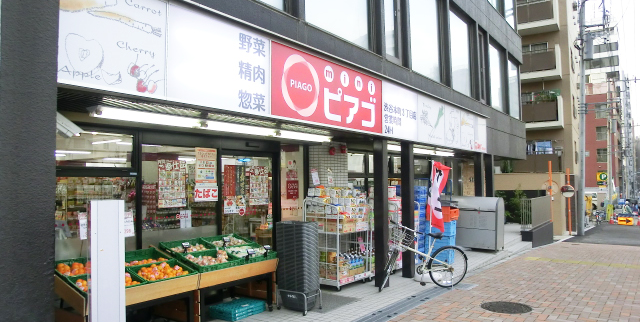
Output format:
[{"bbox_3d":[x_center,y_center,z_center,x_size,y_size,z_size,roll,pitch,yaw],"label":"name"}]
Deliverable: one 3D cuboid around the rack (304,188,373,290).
[{"bbox_3d":[0.298,1.307,7.575,0.680,1.520,0.920,-4,-4,37],"label":"rack"}]

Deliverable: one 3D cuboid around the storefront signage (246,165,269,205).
[{"bbox_3d":[-0.943,0.384,6.871,0.020,0.590,0.410,-4,-4,37],"label":"storefront signage"}]

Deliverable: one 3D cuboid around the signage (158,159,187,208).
[{"bbox_3d":[-1.946,0.305,5.869,0.020,0.623,0.430,-4,-4,36],"label":"signage"}]

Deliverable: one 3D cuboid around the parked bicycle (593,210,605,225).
[{"bbox_3d":[17.889,3.623,28.500,0.600,1.050,1.700,-4,-4,36],"label":"parked bicycle"}]

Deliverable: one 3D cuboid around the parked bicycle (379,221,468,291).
[{"bbox_3d":[1.548,1.474,6.878,1.580,1.040,0.580,-1,-3,-12],"label":"parked bicycle"}]

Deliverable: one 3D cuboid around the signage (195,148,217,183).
[{"bbox_3d":[-1.617,0.078,6.334,0.020,0.529,0.385,-4,-4,36],"label":"signage"}]

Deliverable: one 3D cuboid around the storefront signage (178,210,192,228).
[{"bbox_3d":[-1.747,0.763,5.784,0.015,0.215,0.170,-4,-4,37],"label":"storefront signage"}]

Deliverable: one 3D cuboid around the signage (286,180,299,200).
[{"bbox_3d":[-0.461,0.490,7.494,0.020,0.320,0.290,-4,-4,37],"label":"signage"}]

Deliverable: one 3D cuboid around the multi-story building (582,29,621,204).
[{"bbox_3d":[39.251,-5.299,65.981,9.000,24.000,14.000,-4,-4,37],"label":"multi-story building"}]

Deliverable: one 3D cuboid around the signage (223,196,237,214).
[{"bbox_3d":[-1.363,0.670,6.746,0.020,0.265,0.233,-4,-4,36],"label":"signage"}]

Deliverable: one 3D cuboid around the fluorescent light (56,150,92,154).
[{"bbox_3d":[-6.348,-0.223,11.299,0.120,0.080,1.200,-4,-4,37],"label":"fluorescent light"}]

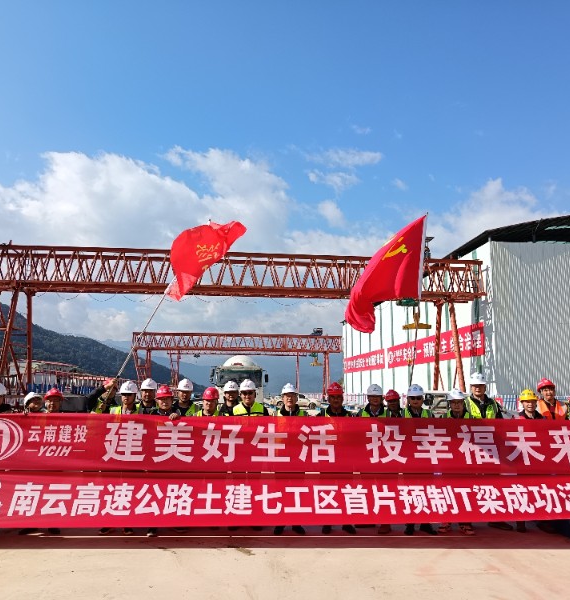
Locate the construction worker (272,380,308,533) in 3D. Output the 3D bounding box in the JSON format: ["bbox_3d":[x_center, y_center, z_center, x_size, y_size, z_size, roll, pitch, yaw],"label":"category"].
[{"bbox_3d":[0.063,1.927,6.859,0.510,1.781,0.360,0,-9,0],"label":"construction worker"}]

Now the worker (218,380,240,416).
[{"bbox_3d":[-0.763,1.986,7.394,0.530,1.793,0.360,1,-9,0],"label":"worker"}]

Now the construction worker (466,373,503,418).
[{"bbox_3d":[2.670,1.937,7.305,0.540,1.936,0.360,0,-9,5],"label":"construction worker"}]

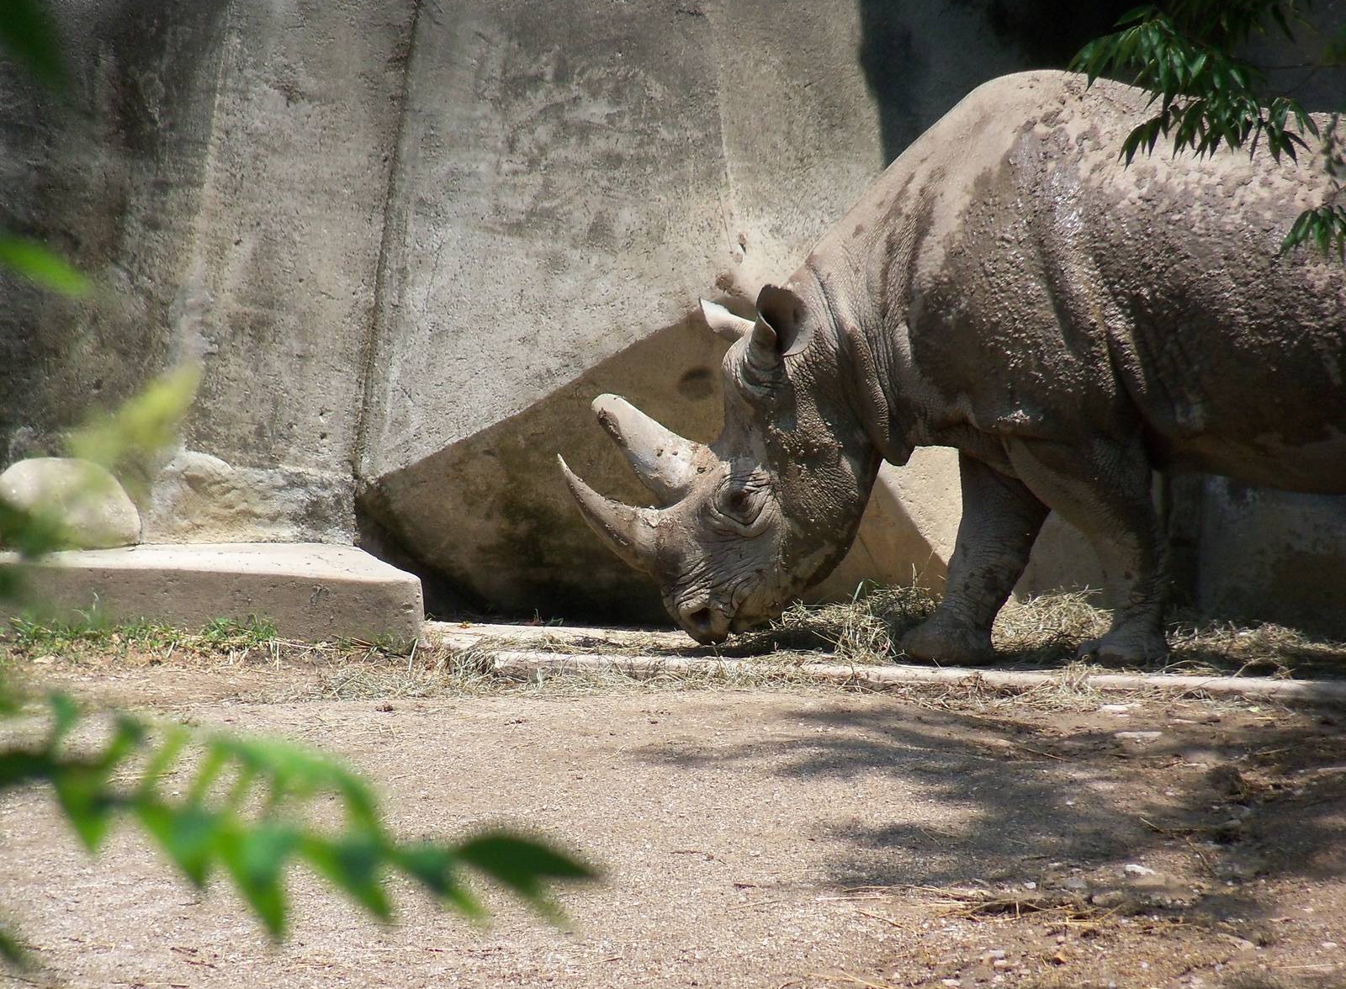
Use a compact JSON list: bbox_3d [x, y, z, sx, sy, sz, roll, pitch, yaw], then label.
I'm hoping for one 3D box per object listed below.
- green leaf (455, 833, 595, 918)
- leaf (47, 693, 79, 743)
[{"bbox_3d":[-0.093,0.238,8.500,0.087,0.052,0.045,0,7,0],"label":"green leaf"},{"bbox_3d":[-0.381,0.140,8.500,0.021,0.033,0.025,0,7,0],"label":"leaf"}]

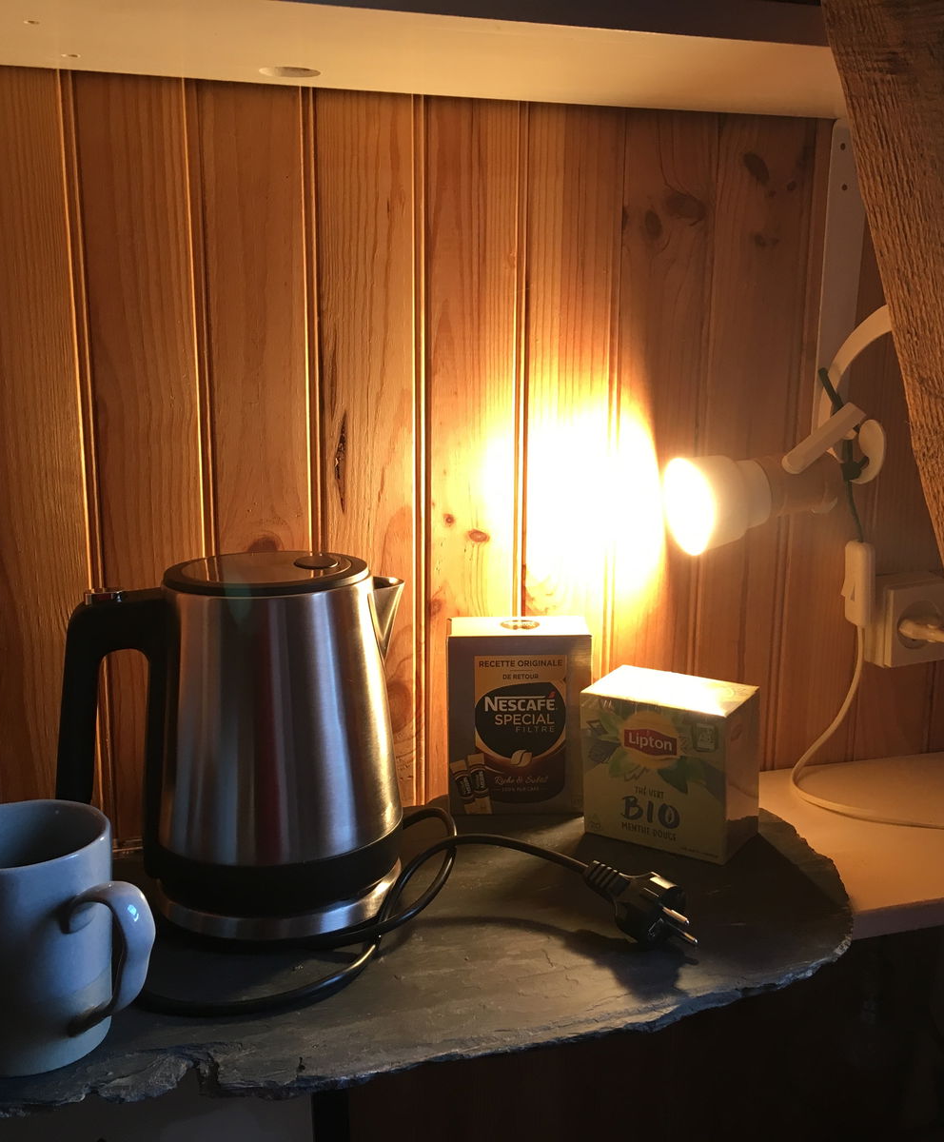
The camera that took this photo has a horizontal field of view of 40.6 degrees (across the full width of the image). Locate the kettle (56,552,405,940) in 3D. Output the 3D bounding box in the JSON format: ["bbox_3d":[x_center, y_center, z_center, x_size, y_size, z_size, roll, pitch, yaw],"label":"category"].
[{"bbox_3d":[-0.134,0.099,0.756,0.211,0.199,0.146,-6,13,-28],"label":"kettle"}]

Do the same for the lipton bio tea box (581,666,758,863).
[{"bbox_3d":[0.134,0.129,0.864,0.101,0.100,0.068,7,13,30],"label":"lipton bio tea box"}]

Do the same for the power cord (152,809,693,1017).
[{"bbox_3d":[-0.035,0.181,0.749,0.314,0.042,0.238,-1,12,-8],"label":"power cord"}]

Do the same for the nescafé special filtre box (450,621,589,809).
[{"bbox_3d":[0.033,0.103,0.914,0.098,0.129,0.051,0,11,-2],"label":"nescafé special filtre box"}]

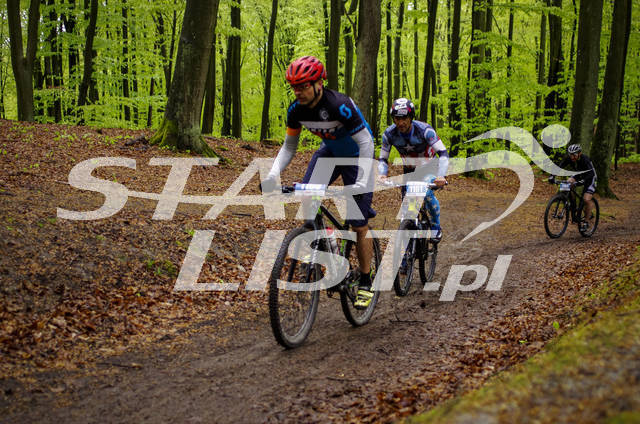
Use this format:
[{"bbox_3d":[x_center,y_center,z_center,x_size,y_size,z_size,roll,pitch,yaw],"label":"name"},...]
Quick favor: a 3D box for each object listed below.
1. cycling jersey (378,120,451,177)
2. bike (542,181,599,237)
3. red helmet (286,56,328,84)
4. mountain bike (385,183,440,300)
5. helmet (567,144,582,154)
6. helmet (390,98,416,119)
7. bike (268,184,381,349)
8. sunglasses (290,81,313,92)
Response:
[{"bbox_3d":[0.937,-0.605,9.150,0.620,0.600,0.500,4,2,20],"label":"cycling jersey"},{"bbox_3d":[4.237,-0.060,15.357,0.700,1.020,1.830,7,5,42],"label":"bike"},{"bbox_3d":[-0.081,-0.870,5.670,0.215,0.170,0.285,6,19,38],"label":"red helmet"},{"bbox_3d":[0.977,0.251,9.101,0.690,1.060,1.820,4,3,18],"label":"mountain bike"},{"bbox_3d":[4.286,-1.050,15.500,0.210,0.165,0.275,5,8,40],"label":"helmet"},{"bbox_3d":[0.783,-0.975,8.720,0.215,0.170,0.280,3,23,16],"label":"helmet"},{"bbox_3d":[0.087,0.310,5.979,0.700,1.020,1.820,3,2,23],"label":"bike"},{"bbox_3d":[-0.095,-0.770,5.630,0.145,0.050,0.140,6,19,38],"label":"sunglasses"}]

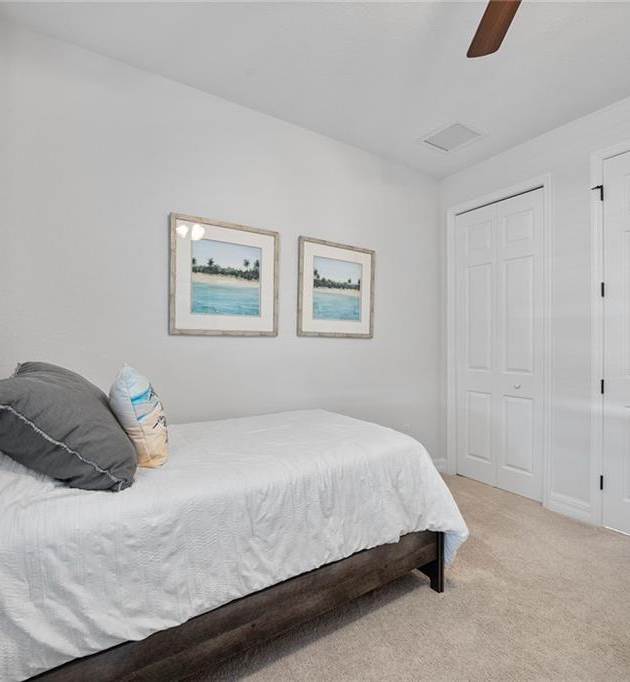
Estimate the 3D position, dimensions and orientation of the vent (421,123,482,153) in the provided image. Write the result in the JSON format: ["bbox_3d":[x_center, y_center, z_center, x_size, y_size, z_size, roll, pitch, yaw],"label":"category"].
[{"bbox_3d":[1.059,-1.556,2.850,0.345,0.020,0.345,0,0,-33],"label":"vent"}]

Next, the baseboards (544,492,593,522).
[{"bbox_3d":[1.804,1.184,2.628,0.018,0.140,0.262,0,0,-33],"label":"baseboards"}]

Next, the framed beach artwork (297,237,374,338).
[{"bbox_3d":[0.184,-0.391,2.902,0.736,0.727,0.030,0,0,-33],"label":"framed beach artwork"}]

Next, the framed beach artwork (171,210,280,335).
[{"bbox_3d":[-0.565,-0.395,2.412,0.726,0.731,0.030,0,0,-33],"label":"framed beach artwork"}]

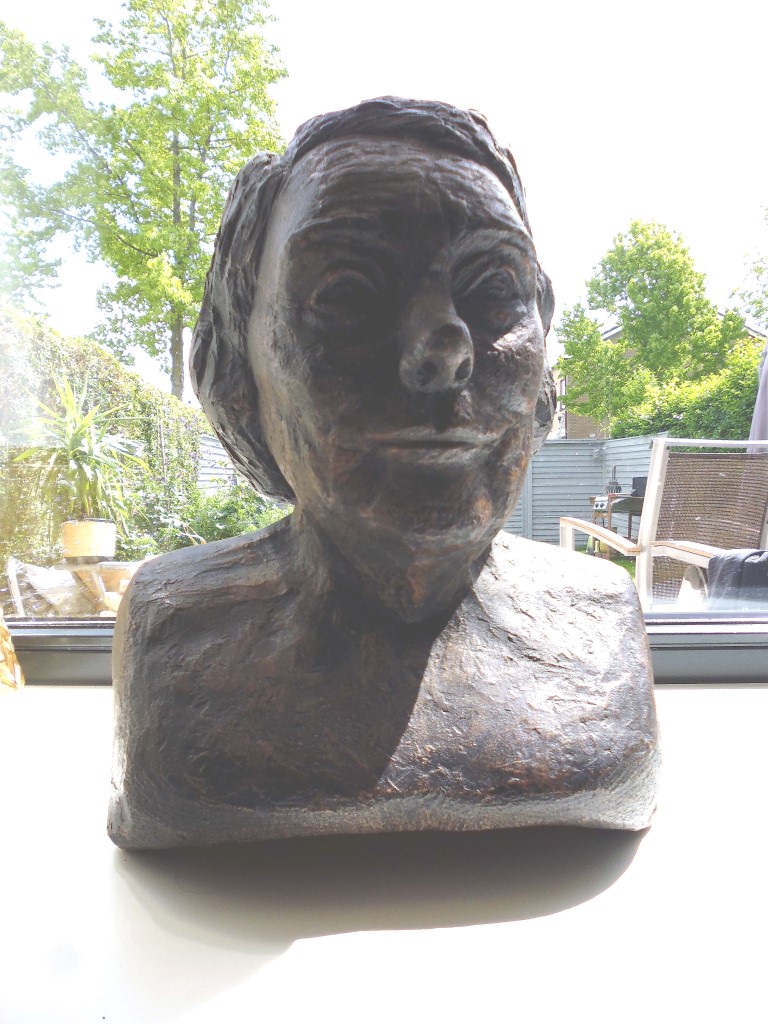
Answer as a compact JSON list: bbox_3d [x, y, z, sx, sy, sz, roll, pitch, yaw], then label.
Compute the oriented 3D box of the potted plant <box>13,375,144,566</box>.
[{"bbox_3d":[-1.195,-0.162,2.796,0.500,0.720,0.500,0,3,0],"label":"potted plant"}]

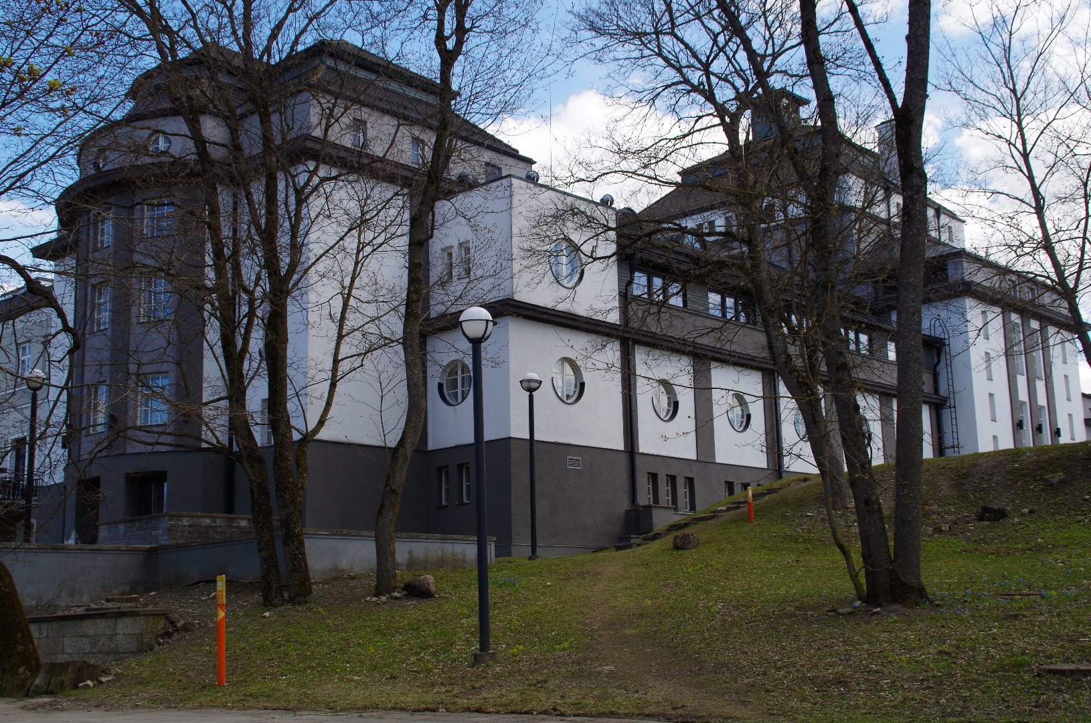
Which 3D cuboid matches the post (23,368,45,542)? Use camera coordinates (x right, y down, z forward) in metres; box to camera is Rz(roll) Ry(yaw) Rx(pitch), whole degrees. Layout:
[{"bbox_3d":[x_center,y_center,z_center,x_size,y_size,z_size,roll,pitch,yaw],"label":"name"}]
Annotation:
[{"bbox_3d":[-12.566,2.716,31.000,0.500,5.171,0.500,-2,-11,0],"label":"post"}]

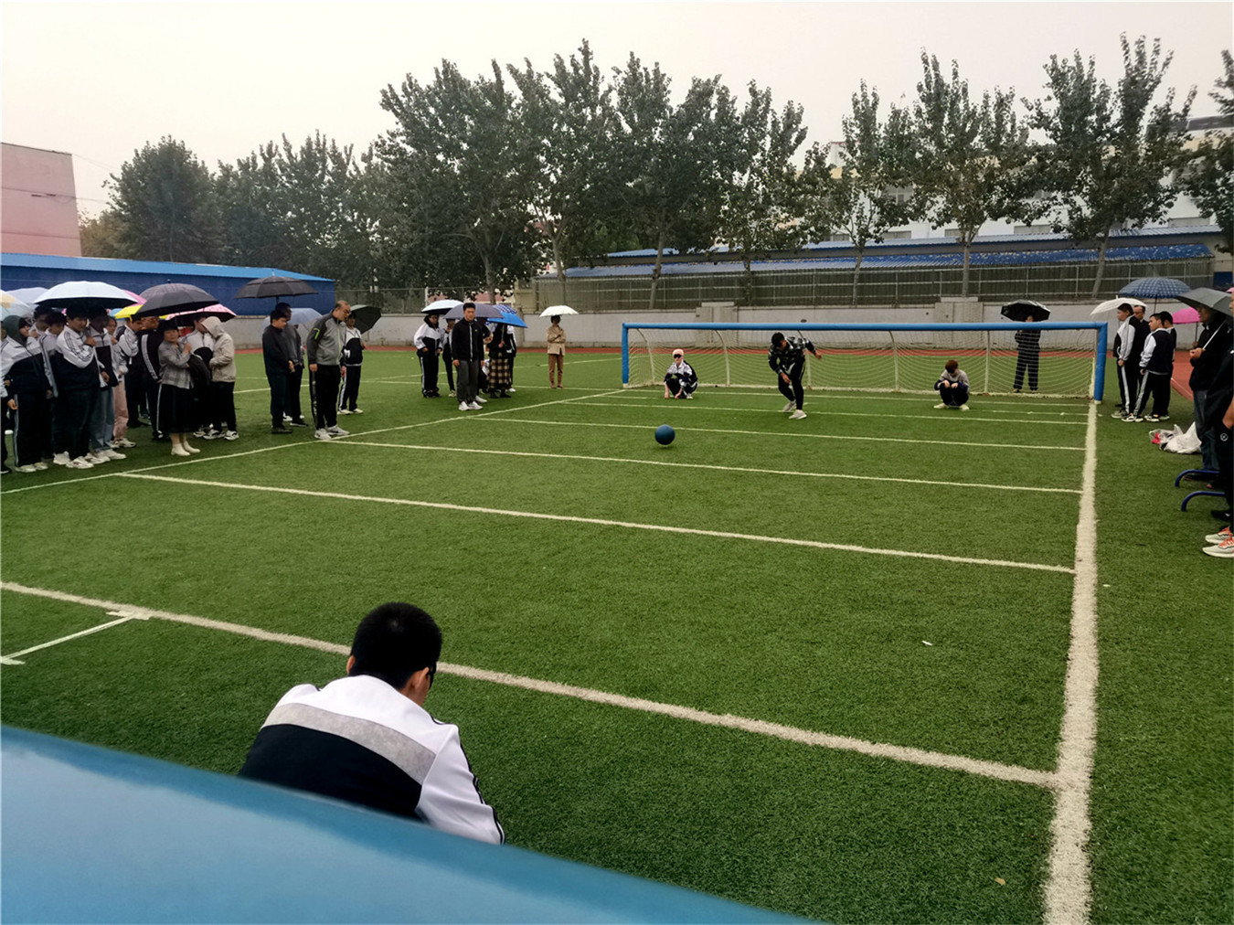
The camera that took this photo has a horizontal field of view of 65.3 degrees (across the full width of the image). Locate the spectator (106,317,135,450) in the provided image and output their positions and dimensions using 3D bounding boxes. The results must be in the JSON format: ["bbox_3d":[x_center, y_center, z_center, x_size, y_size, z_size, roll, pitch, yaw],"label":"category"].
[{"bbox_3d":[-6.135,-0.989,11.869,0.380,1.600,0.450,3,9,22],"label":"spectator"}]

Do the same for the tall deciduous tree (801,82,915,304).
[{"bbox_3d":[11.511,-12.548,45.797,4.900,10.321,4.700,4,10,26],"label":"tall deciduous tree"}]

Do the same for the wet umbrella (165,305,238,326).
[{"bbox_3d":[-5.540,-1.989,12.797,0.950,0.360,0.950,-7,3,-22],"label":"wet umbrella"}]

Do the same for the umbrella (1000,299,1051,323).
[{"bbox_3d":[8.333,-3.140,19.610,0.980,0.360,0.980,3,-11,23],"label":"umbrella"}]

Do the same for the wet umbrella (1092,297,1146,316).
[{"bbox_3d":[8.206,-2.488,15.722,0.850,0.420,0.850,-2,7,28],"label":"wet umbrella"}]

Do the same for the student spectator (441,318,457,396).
[{"bbox_3d":[-3.376,-2.183,19.395,0.470,1.610,0.360,-7,11,-37],"label":"student spectator"}]

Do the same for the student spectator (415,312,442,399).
[{"bbox_3d":[-3.784,-2.164,19.179,0.360,1.640,0.490,8,12,43],"label":"student spectator"}]

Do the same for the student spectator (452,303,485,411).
[{"bbox_3d":[-2.573,-1.832,16.575,0.550,1.760,0.360,-4,10,-25],"label":"student spectator"}]

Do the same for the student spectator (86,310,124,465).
[{"bbox_3d":[-5.726,-0.861,10.743,0.400,1.680,0.500,5,10,29],"label":"student spectator"}]

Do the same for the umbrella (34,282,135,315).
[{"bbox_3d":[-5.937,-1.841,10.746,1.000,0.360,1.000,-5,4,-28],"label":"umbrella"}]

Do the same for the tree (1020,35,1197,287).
[{"bbox_3d":[20.520,-12.237,40.045,6.540,10.560,6.210,4,10,26],"label":"tree"}]

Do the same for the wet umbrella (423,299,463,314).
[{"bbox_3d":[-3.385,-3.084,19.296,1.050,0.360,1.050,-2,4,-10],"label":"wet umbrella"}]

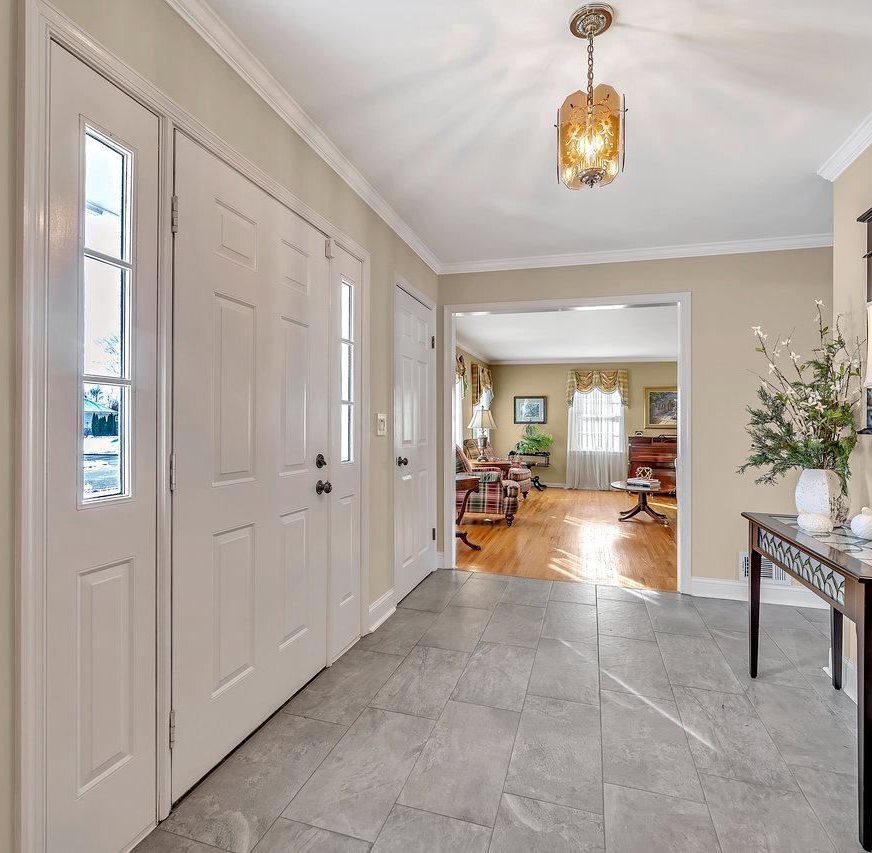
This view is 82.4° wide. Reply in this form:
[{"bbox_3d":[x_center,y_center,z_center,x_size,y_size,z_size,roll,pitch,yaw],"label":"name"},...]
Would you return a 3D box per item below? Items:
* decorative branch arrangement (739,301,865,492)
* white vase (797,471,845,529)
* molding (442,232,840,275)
[{"bbox_3d":[1.540,-0.119,2.098,0.430,0.770,0.400,0,0,17],"label":"decorative branch arrangement"},{"bbox_3d":[1.627,0.297,2.090,0.187,0.228,0.187,0,0,17],"label":"white vase"},{"bbox_3d":[1.280,-1.222,3.559,2.660,0.080,0.060,1,0,17],"label":"molding"}]

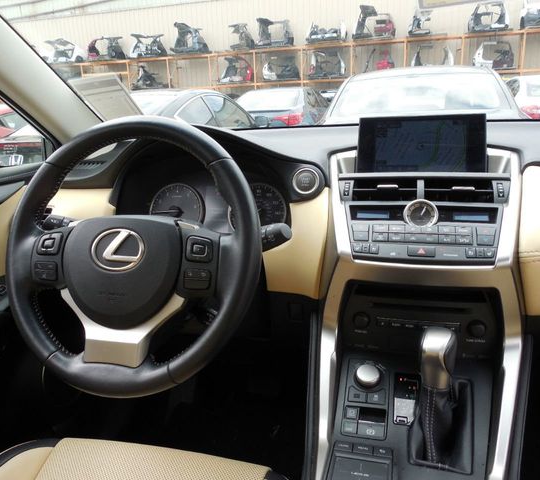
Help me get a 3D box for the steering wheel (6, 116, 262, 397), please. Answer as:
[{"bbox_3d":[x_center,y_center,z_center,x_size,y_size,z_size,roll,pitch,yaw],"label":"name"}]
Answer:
[{"bbox_3d":[-0.183,0.018,0.631,0.370,0.370,0.095,2,-9,16],"label":"steering wheel"}]

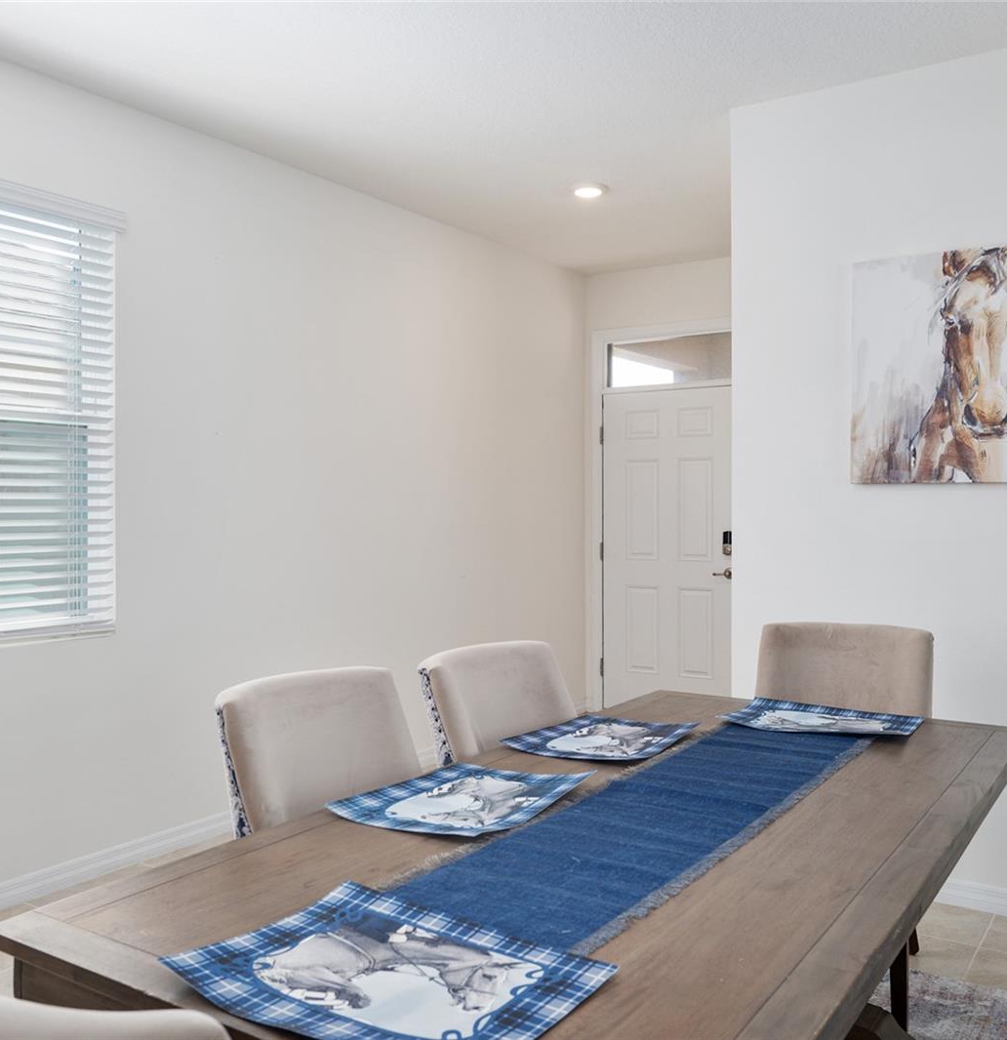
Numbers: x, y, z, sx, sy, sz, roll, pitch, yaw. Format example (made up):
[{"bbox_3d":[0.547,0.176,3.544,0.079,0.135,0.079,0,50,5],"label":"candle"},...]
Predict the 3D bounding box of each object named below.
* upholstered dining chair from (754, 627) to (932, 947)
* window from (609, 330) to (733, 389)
[{"bbox_3d":[0.928,0.822,3.019,0.550,0.965,0.620,0,1,28],"label":"upholstered dining chair"},{"bbox_3d":[1.018,-0.976,6.372,0.867,0.284,0.060,1,1,34],"label":"window"}]

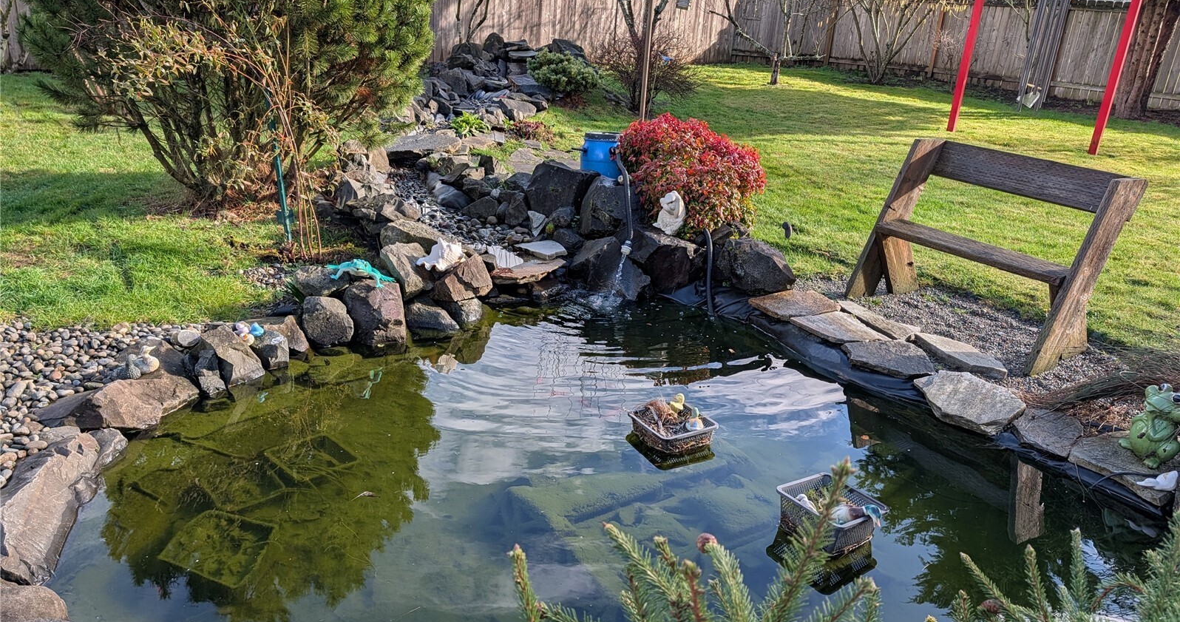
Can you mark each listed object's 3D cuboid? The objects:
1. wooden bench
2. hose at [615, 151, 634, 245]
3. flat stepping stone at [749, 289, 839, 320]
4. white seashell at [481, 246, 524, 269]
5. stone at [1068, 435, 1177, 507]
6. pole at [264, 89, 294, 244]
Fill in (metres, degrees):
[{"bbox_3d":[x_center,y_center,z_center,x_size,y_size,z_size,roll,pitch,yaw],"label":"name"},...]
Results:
[{"bbox_3d":[2.196,-0.377,4.586,0.698,0.936,1.188,-9,24,-33],"label":"wooden bench"},{"bbox_3d":[0.222,-0.717,5.262,0.099,0.554,0.267,4,20,0],"label":"hose"},{"bbox_3d":[1.216,-0.029,4.858,0.575,0.045,0.353,-9,23,-34],"label":"flat stepping stone"},{"bbox_3d":[-0.481,-0.295,4.520,0.210,0.090,0.140,1,22,-6],"label":"white seashell"},{"bbox_3d":[2.170,0.616,3.266,0.442,0.050,0.413,-6,22,-27],"label":"stone"},{"bbox_3d":[-1.792,-0.822,4.732,0.099,0.891,0.050,-8,21,-18],"label":"pole"}]

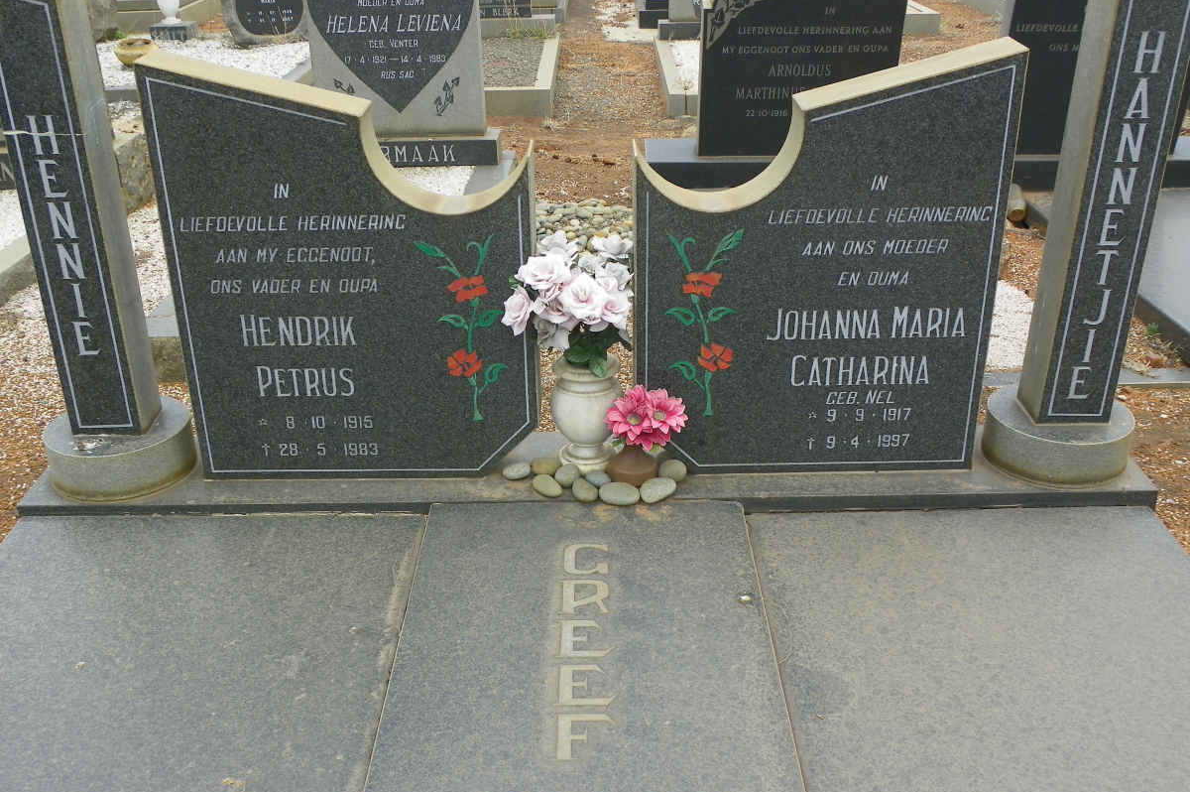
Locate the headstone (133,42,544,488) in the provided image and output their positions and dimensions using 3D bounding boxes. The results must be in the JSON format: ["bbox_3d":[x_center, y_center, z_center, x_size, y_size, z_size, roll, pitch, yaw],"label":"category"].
[{"bbox_3d":[-0.416,-0.212,2.166,0.620,0.756,0.103,-1,26,0],"label":"headstone"}]

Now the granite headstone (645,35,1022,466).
[{"bbox_3d":[0.380,-0.222,2.162,0.620,0.756,0.103,-1,26,0],"label":"granite headstone"}]

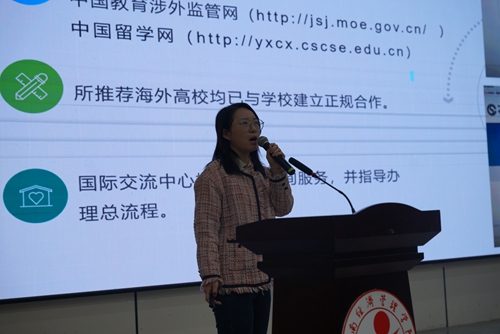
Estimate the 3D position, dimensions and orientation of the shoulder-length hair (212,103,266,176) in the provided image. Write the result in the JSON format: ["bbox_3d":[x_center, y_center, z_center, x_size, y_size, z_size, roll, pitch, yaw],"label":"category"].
[{"bbox_3d":[-0.049,-0.126,4.450,0.205,0.335,0.205,-1,-3,-40],"label":"shoulder-length hair"}]

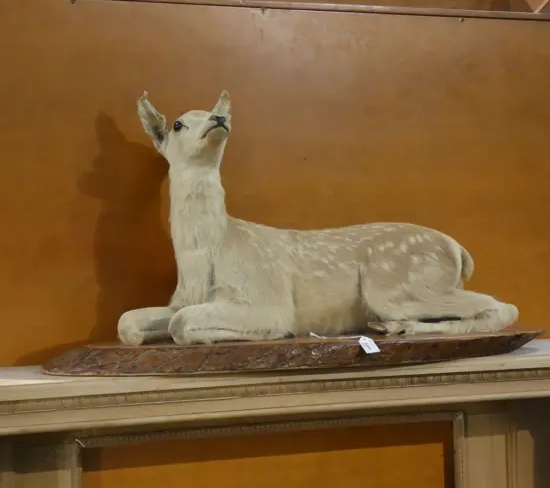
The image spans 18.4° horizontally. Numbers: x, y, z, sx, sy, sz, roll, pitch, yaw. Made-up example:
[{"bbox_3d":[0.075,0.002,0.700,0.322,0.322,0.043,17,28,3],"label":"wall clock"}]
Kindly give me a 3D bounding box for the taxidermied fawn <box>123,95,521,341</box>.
[{"bbox_3d":[0.066,-0.048,2.820,0.660,0.405,0.240,-1,1,-24],"label":"taxidermied fawn"}]

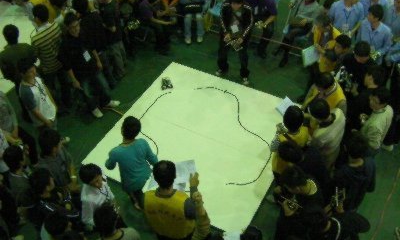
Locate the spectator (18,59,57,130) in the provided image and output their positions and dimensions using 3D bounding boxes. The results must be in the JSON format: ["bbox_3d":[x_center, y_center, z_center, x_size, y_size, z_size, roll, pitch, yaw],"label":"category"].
[{"bbox_3d":[-1.920,-0.138,5.635,0.420,1.650,0.500,8,49,10],"label":"spectator"}]

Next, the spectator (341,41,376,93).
[{"bbox_3d":[1.840,-0.297,5.507,0.450,1.660,0.520,-35,55,-27],"label":"spectator"}]

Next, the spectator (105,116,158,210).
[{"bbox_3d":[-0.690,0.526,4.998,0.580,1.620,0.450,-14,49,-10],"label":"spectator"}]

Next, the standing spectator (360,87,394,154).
[{"bbox_3d":[1.948,0.271,5.088,0.500,1.630,0.520,-10,48,-6],"label":"standing spectator"}]

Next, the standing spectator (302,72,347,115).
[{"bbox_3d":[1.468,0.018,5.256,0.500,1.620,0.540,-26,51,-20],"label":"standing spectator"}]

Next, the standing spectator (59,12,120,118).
[{"bbox_3d":[-1.491,-0.753,6.133,0.480,1.700,0.600,29,56,26],"label":"standing spectator"}]

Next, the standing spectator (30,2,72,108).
[{"bbox_3d":[-2.010,-0.882,6.289,0.600,1.680,0.450,-35,55,-25],"label":"standing spectator"}]

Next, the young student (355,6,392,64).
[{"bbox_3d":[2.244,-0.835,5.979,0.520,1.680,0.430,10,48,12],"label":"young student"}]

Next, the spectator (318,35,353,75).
[{"bbox_3d":[1.730,-0.545,5.901,0.550,1.530,0.520,31,56,27],"label":"spectator"}]

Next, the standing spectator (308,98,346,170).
[{"bbox_3d":[1.311,0.453,4.813,0.480,1.680,0.540,30,55,27],"label":"standing spectator"}]

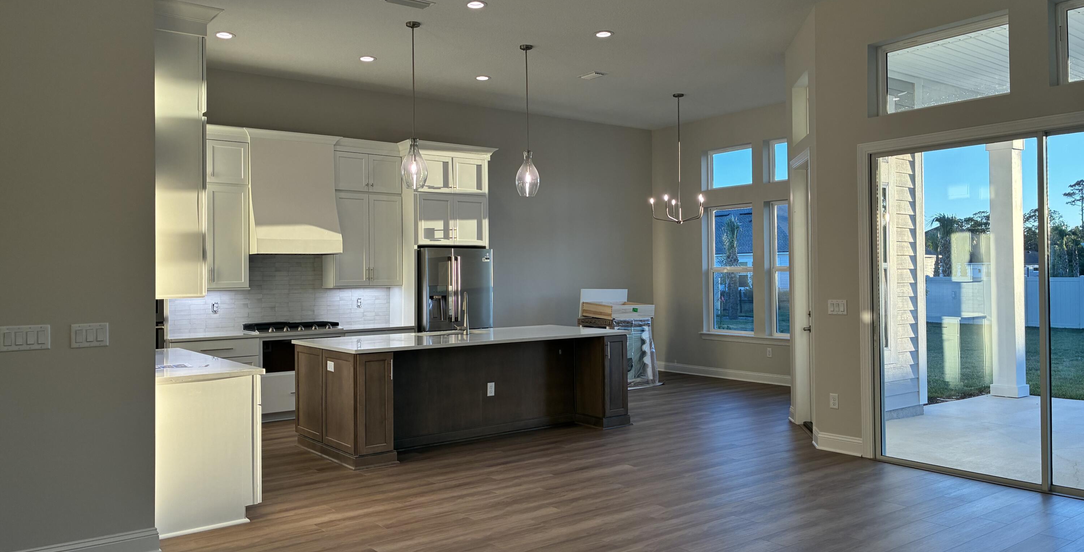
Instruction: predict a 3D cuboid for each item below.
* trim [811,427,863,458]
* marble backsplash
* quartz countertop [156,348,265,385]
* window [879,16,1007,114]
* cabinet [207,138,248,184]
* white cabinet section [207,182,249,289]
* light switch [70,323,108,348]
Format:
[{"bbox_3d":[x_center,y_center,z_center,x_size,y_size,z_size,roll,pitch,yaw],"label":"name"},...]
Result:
[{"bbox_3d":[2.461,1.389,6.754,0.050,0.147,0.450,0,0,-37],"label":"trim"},{"bbox_3d":[-2.810,0.177,8.999,2.480,0.820,0.015,0,0,-37],"label":"marble backsplash"},{"bbox_3d":[-2.572,0.598,5.591,0.650,0.035,2.115,-1,0,-37],"label":"quartz countertop"},{"bbox_3d":[2.993,-1.527,6.055,0.090,0.570,1.025,-1,0,-37],"label":"window"},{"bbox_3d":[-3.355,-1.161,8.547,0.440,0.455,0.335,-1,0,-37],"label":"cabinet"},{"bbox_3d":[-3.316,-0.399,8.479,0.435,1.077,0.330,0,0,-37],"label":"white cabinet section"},{"bbox_3d":[-2.331,0.312,4.192,0.173,0.122,0.012,0,0,-37],"label":"light switch"}]

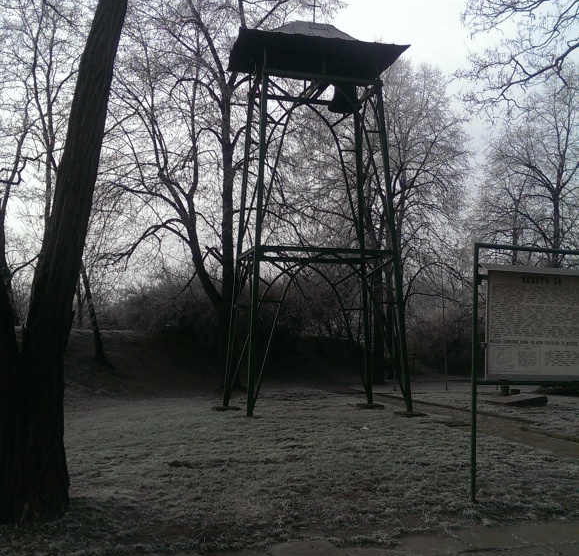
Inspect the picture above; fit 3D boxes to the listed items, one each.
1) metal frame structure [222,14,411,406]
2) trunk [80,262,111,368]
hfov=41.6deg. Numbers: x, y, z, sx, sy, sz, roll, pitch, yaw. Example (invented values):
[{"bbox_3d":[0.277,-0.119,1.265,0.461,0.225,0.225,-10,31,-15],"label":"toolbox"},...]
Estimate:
[{"bbox_3d":[0.624,-1.657,18.937,4.162,9.713,2.997,1,-5,-14],"label":"metal frame structure"},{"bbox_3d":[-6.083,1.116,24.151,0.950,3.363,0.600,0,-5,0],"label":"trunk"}]

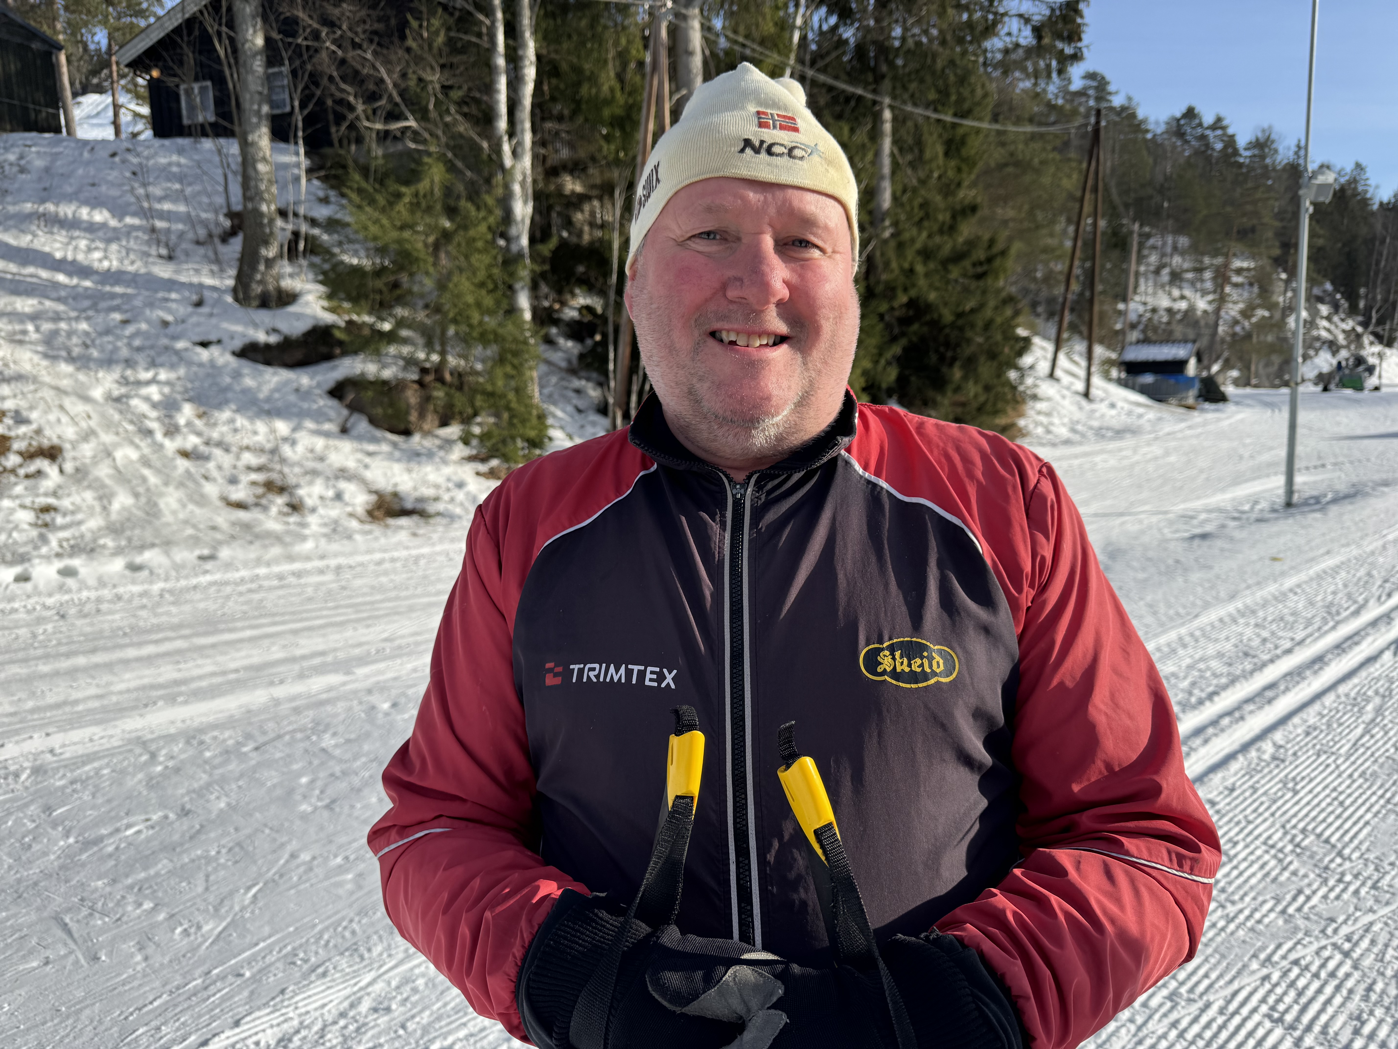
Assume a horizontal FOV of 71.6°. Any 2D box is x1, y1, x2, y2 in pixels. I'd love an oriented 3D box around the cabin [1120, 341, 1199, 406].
[{"bbox_3d":[21.609,-7.101,45.500,3.100,2.850,2.300,4,10,36],"label":"cabin"}]

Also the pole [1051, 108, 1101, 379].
[{"bbox_3d":[12.090,-8.884,31.221,0.220,8.333,0.220,5,12,0],"label":"pole"}]

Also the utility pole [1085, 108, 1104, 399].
[{"bbox_3d":[12.562,-8.533,30.871,0.220,8.956,0.220,-1,8,0],"label":"utility pole"}]

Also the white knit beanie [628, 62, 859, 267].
[{"bbox_3d":[0.035,-0.270,0.757,0.180,0.172,0.215,1,8,-9],"label":"white knit beanie"}]

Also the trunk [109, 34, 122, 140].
[{"bbox_3d":[-19.141,-14.333,31.754,0.240,3.498,0.240,0,8,0],"label":"trunk"}]

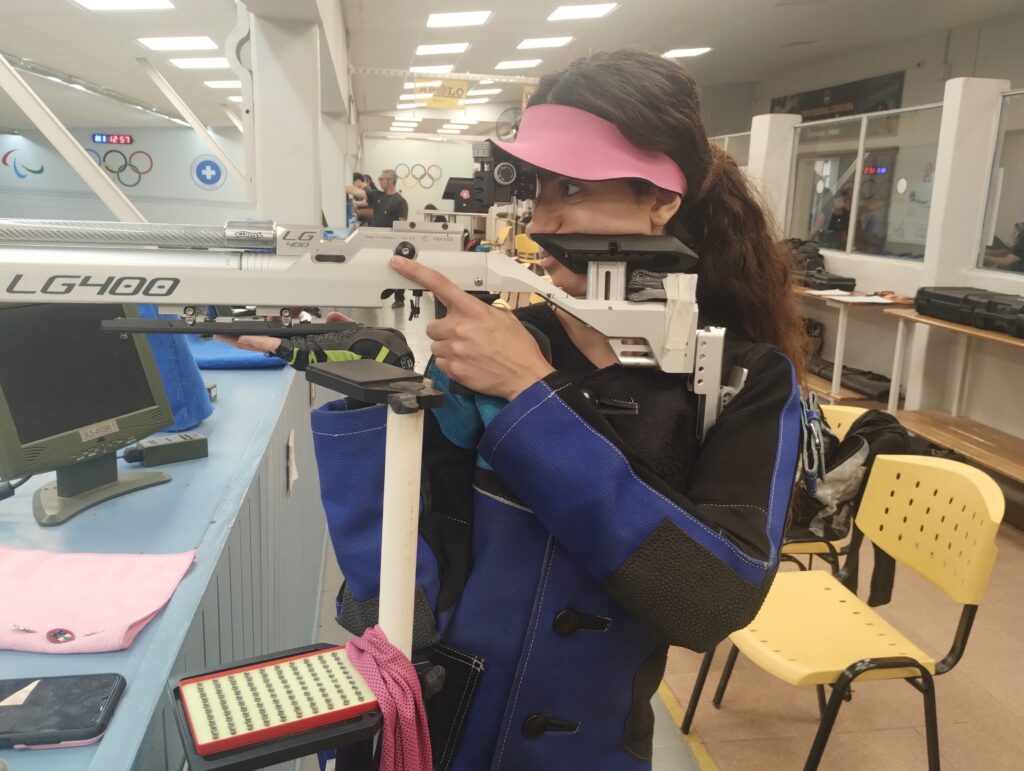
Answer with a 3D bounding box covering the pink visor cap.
[{"bbox_3d":[0.078,-0.253,0.890,0.215,0.090,0.175,7,20,-15],"label":"pink visor cap"}]

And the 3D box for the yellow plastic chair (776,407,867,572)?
[{"bbox_3d":[0.768,0.435,2.463,0.520,0.805,0.500,-1,13,-10],"label":"yellow plastic chair"}]

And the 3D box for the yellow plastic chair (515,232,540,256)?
[{"bbox_3d":[0.173,-1.702,11.713,0.500,0.805,0.530,2,13,4],"label":"yellow plastic chair"}]

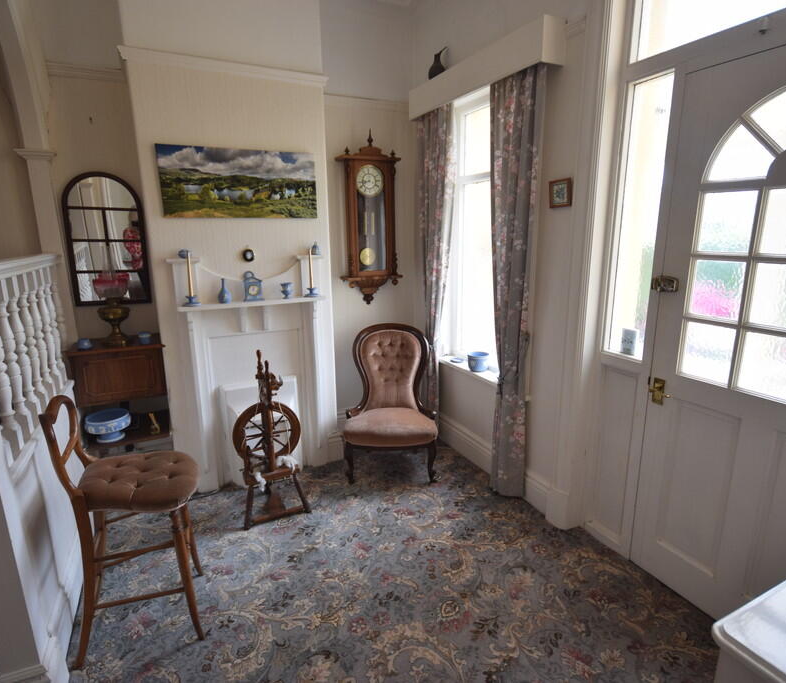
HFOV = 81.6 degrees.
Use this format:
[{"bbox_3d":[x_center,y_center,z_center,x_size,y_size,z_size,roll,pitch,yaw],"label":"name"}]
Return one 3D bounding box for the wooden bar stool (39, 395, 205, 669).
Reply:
[{"bbox_3d":[-0.974,0.647,1.775,0.470,0.970,0.420,-4,13,-15],"label":"wooden bar stool"}]

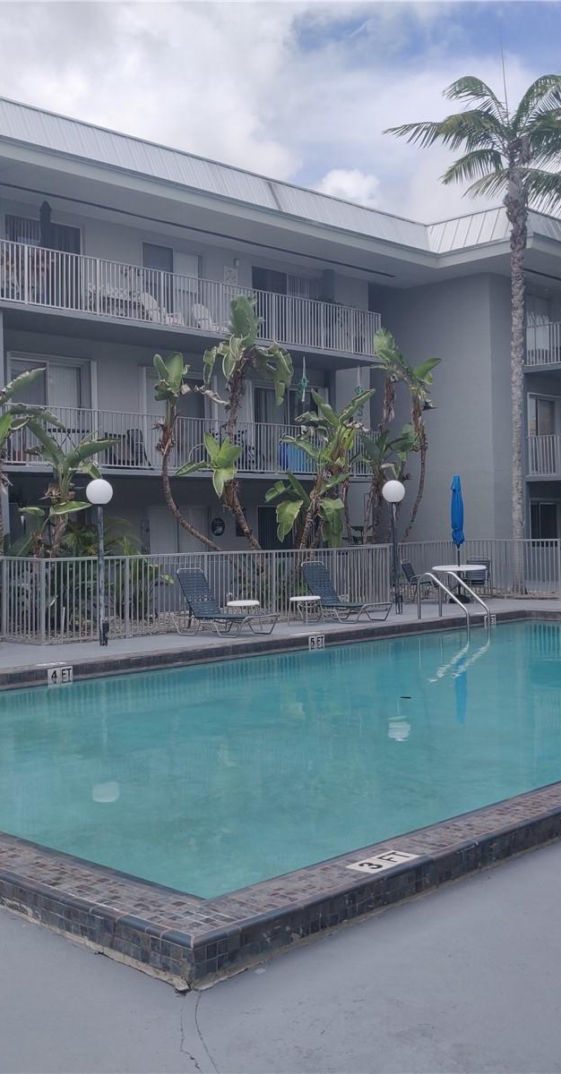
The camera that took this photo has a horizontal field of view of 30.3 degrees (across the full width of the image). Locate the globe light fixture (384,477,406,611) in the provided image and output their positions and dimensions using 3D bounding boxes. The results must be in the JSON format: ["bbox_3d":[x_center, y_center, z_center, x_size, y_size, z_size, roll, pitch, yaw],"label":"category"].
[{"bbox_3d":[1.987,0.176,17.750,0.375,2.290,0.375,-1,0,0],"label":"globe light fixture"}]

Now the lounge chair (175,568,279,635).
[{"bbox_3d":[-0.807,0.952,15.046,1.470,0.950,0.700,-1,0,40],"label":"lounge chair"}]

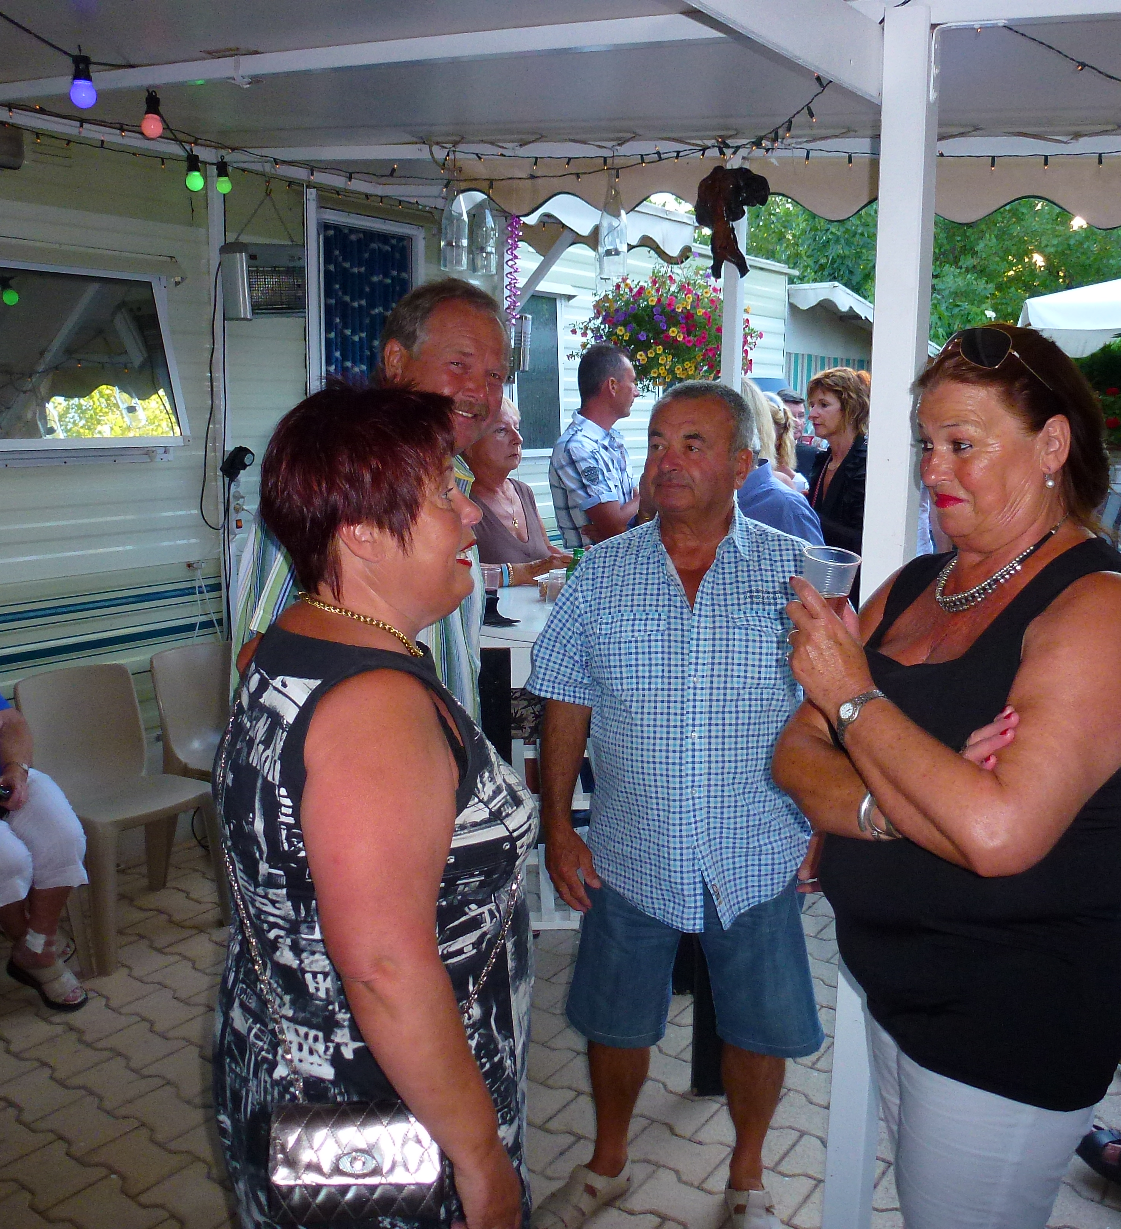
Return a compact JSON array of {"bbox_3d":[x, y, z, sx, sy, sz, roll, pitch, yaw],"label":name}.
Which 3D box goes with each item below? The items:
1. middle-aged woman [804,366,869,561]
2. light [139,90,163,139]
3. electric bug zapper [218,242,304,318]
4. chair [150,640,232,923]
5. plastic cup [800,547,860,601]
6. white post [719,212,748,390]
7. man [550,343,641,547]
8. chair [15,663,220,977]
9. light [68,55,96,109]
[{"bbox_3d":[1.069,-0.070,4.399,0.360,1.730,0.500,-7,12,-36],"label":"middle-aged woman"},{"bbox_3d":[-1.009,-1.232,2.800,0.053,0.122,0.053,7,12,35],"label":"light"},{"bbox_3d":[-1.008,-1.157,3.951,0.088,0.255,0.345,9,16,32],"label":"electric bug zapper"},{"bbox_3d":[-1.066,0.526,3.800,0.520,0.800,0.480,7,12,35],"label":"chair"},{"bbox_3d":[0.333,-0.034,1.420,0.073,0.085,0.073,7,21,-3],"label":"plastic cup"},{"bbox_3d":[0.664,-0.420,4.525,0.060,2.440,0.060,7,12,35],"label":"white post"},{"bbox_3d":[0.118,-0.034,4.055,0.400,1.800,0.520,2,10,8],"label":"man"},{"bbox_3d":[-1.334,0.589,3.432,0.520,0.800,0.480,7,12,35],"label":"chair"},{"bbox_3d":[-0.934,-1.039,2.220,0.053,0.108,0.053,7,12,35],"label":"light"}]

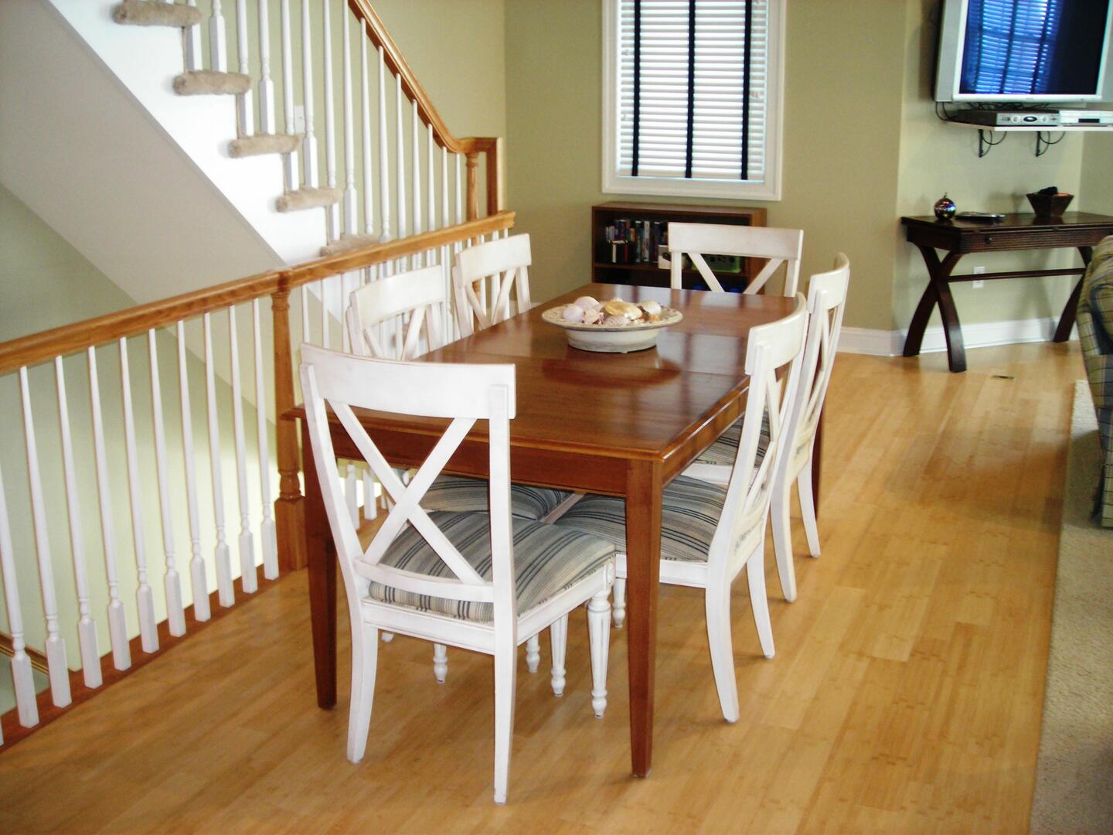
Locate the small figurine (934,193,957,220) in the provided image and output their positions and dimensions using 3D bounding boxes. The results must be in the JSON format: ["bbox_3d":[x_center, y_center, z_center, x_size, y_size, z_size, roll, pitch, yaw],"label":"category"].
[{"bbox_3d":[2.128,-1.154,6.672,0.117,0.143,0.117,6,16,22],"label":"small figurine"}]

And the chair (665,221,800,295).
[{"bbox_3d":[0.559,-0.187,4.442,0.500,0.970,0.550,7,17,25],"label":"chair"}]

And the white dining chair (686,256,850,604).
[{"bbox_3d":[0.587,0.008,3.726,0.550,0.970,0.500,6,16,21],"label":"white dining chair"}]

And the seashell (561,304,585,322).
[{"bbox_3d":[0.049,-0.293,3.450,0.060,0.050,0.055,6,16,22],"label":"seashell"}]

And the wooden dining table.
[{"bbox_3d":[0.171,0.155,3.592,0.917,0.760,1.965,6,16,22],"label":"wooden dining table"}]

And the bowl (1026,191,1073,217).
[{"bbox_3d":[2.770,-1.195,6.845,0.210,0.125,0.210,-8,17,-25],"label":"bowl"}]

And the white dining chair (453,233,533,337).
[{"bbox_3d":[-0.003,-0.091,4.099,0.550,0.970,0.500,6,17,23],"label":"white dining chair"}]

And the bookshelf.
[{"bbox_3d":[0.699,-0.809,7.062,0.960,0.790,0.340,8,17,27],"label":"bookshelf"}]

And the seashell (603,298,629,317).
[{"bbox_3d":[0.171,-0.313,3.500,0.080,0.050,0.060,6,16,22],"label":"seashell"}]

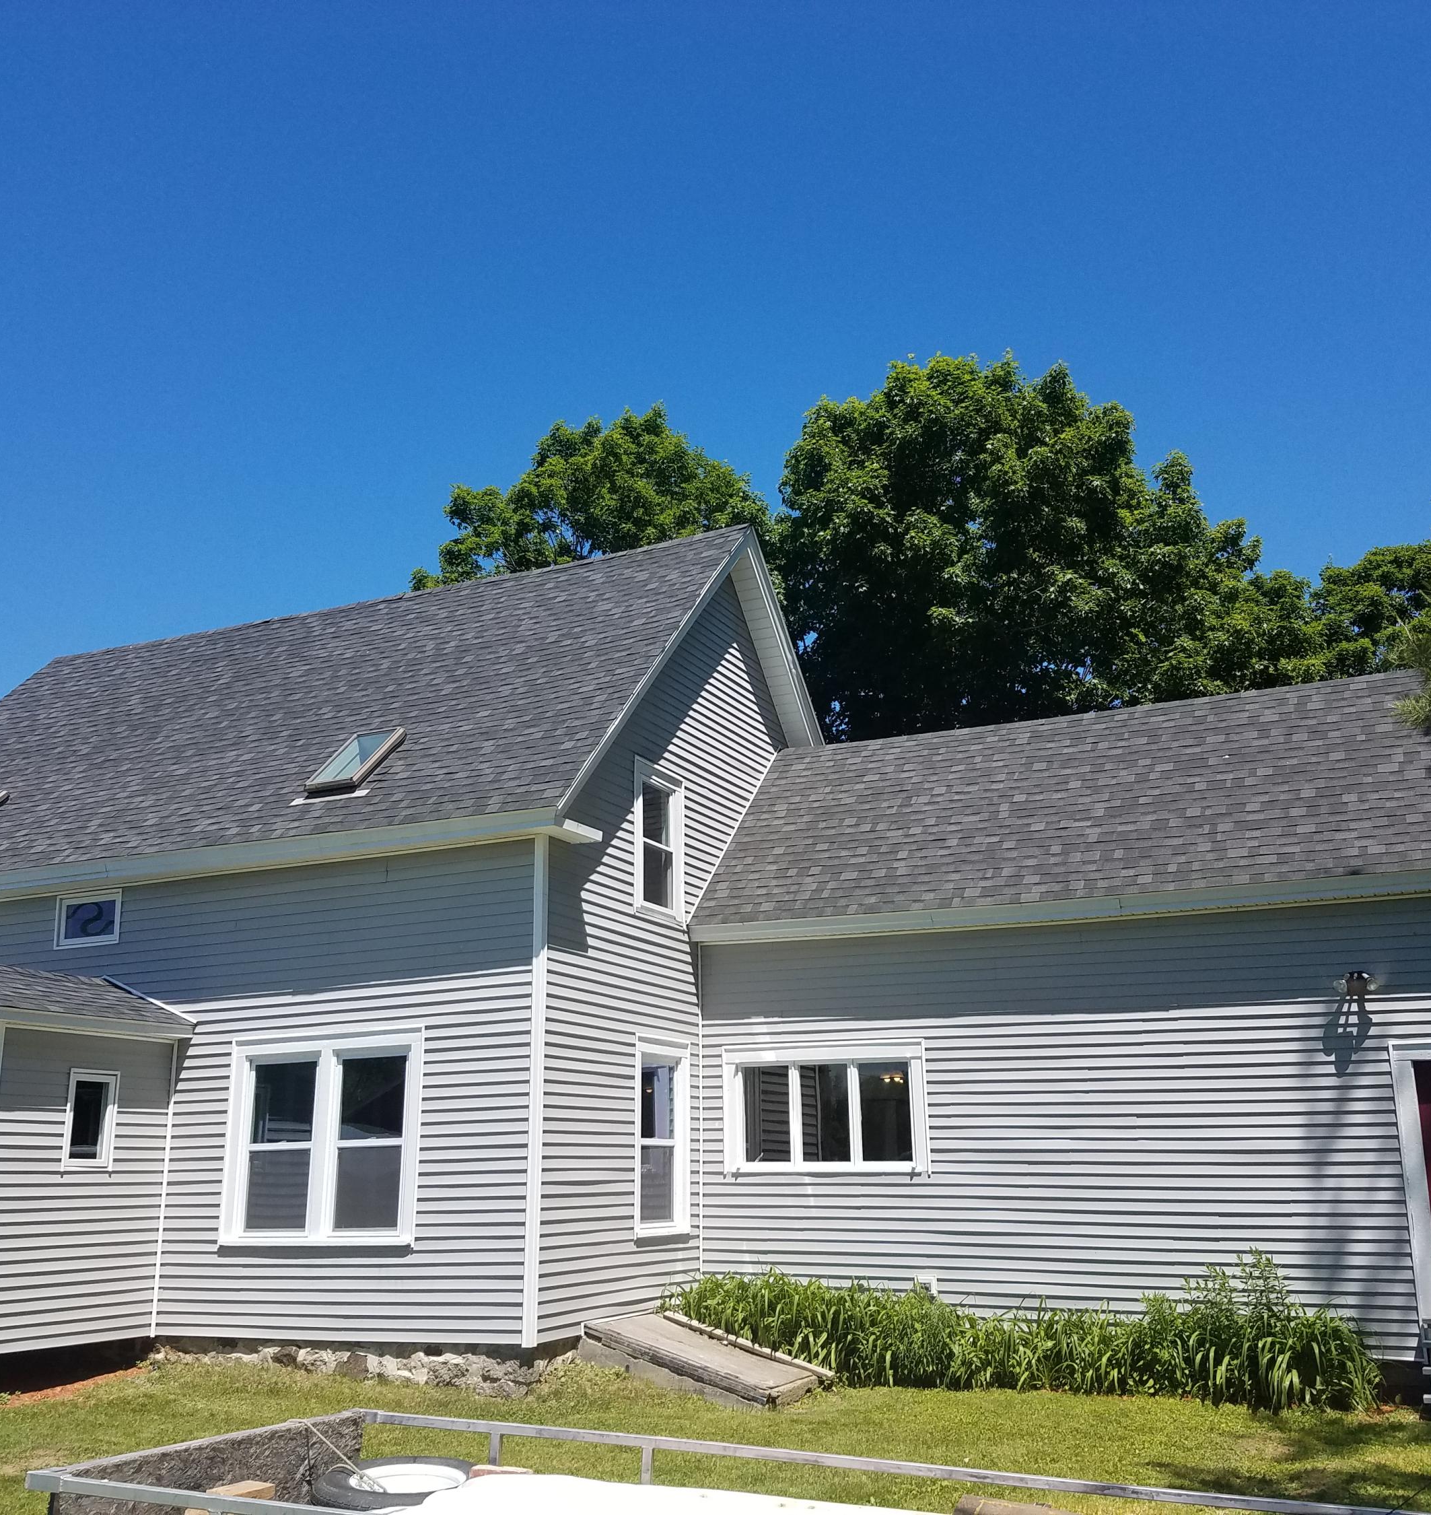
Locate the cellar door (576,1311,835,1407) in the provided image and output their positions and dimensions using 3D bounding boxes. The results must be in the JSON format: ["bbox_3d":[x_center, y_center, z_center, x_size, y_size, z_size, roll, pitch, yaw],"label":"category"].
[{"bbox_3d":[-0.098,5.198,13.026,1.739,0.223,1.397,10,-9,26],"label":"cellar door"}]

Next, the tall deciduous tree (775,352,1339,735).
[{"bbox_3d":[6.215,0.416,28.164,10.465,17.660,10.465,-7,-16,22],"label":"tall deciduous tree"}]

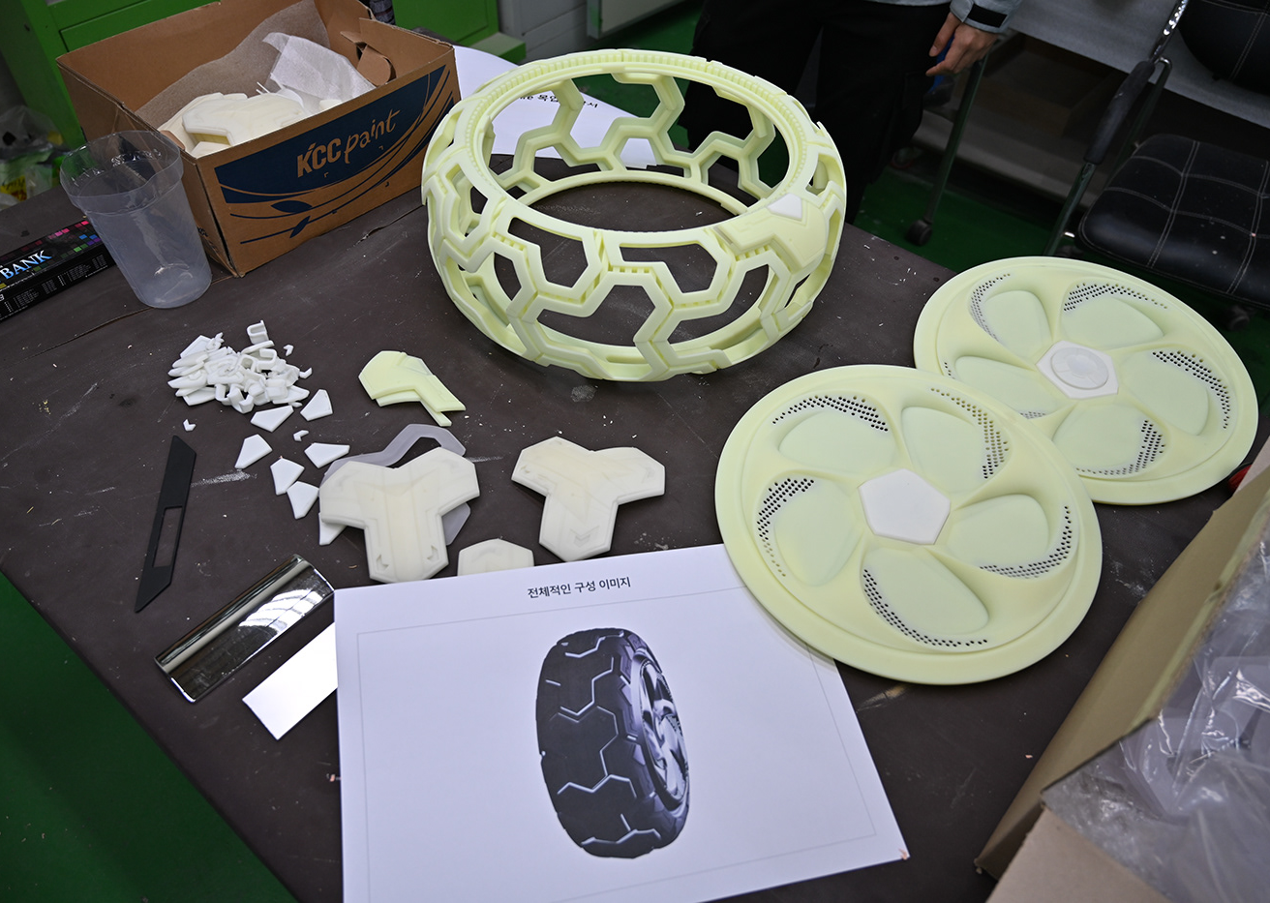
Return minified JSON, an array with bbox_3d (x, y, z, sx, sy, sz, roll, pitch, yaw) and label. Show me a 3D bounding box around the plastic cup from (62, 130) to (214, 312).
[{"bbox_3d":[-0.556,-0.256,1.034,0.117,0.166,0.117,1,49,-1],"label":"plastic cup"}]

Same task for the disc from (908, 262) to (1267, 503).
[{"bbox_3d":[0.506,-0.091,1.033,0.370,0.028,0.370,0,53,0],"label":"disc"}]

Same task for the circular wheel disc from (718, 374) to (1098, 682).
[{"bbox_3d":[0.264,0.057,0.893,0.370,0.028,0.370,0,52,-1],"label":"circular wheel disc"}]

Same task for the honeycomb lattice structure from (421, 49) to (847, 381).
[{"bbox_3d":[-0.001,-0.297,1.078,0.488,0.187,0.488,3,49,0],"label":"honeycomb lattice structure"}]

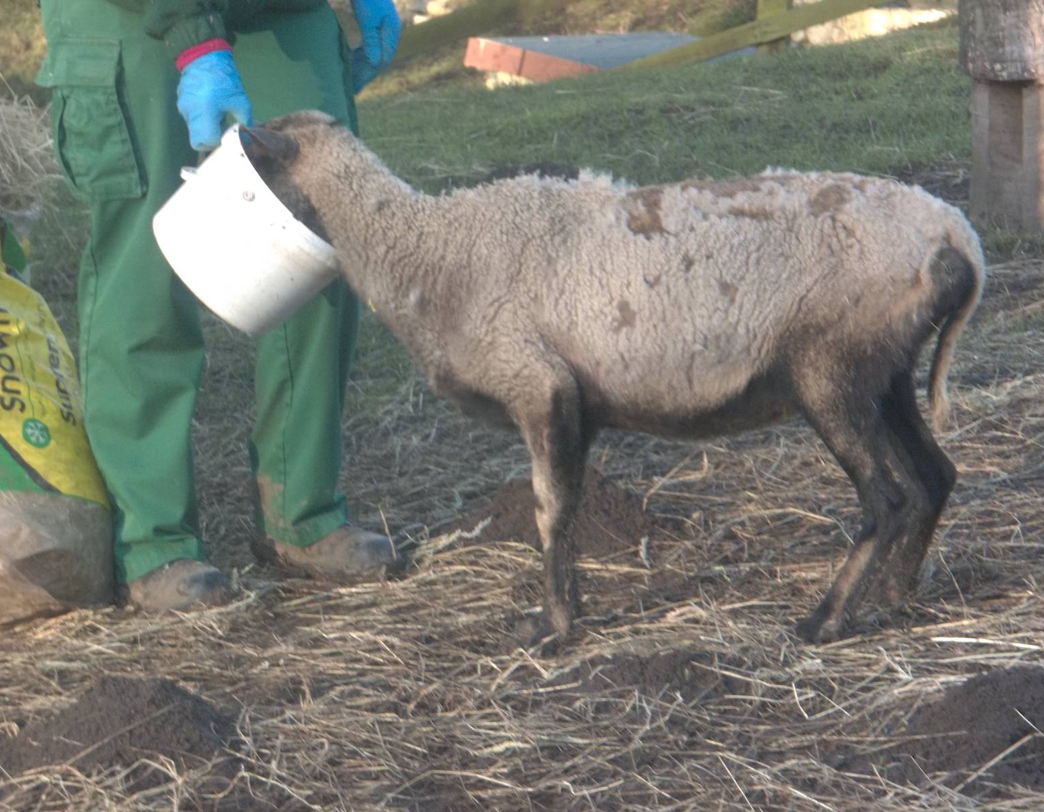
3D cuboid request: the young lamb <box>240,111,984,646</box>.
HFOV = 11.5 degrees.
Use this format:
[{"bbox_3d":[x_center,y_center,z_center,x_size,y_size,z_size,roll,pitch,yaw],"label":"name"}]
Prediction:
[{"bbox_3d":[0.101,-0.038,6.970,1.040,0.725,0.270,1,10,5],"label":"young lamb"}]

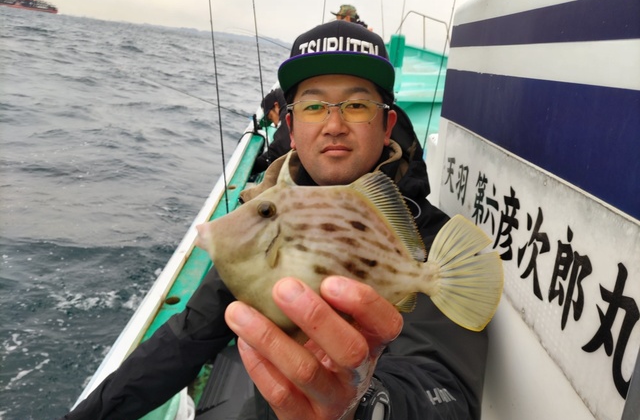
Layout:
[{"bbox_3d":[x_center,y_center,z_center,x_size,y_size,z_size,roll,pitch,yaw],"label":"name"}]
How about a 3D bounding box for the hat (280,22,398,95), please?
[{"bbox_3d":[0.031,-0.246,0.792,0.173,0.130,0.262,0,-9,3],"label":"hat"}]

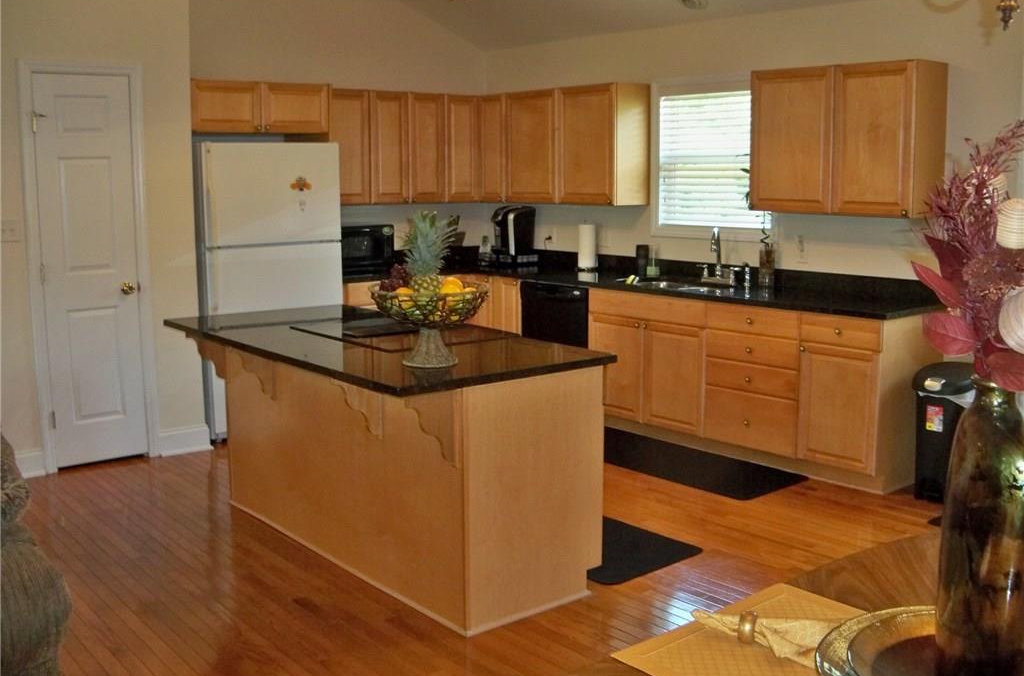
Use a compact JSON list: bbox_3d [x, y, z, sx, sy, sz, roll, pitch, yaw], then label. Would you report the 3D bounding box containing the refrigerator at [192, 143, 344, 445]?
[{"bbox_3d":[-1.600,-0.318,6.341,0.832,1.712,0.776,-7,12,-39],"label":"refrigerator"}]

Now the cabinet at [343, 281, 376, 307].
[{"bbox_3d":[-1.016,0.000,7.209,0.750,0.876,0.620,-8,12,-40],"label":"cabinet"}]

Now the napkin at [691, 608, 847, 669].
[{"bbox_3d":[0.446,0.493,1.768,0.301,0.047,0.213,6,11,32],"label":"napkin"}]

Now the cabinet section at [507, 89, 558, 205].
[{"bbox_3d":[0.247,-1.318,7.213,0.320,0.750,0.527,-8,12,-41],"label":"cabinet section"}]

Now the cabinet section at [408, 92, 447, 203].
[{"bbox_3d":[-0.687,-1.340,7.347,0.316,0.750,0.320,-8,12,-41],"label":"cabinet section"}]

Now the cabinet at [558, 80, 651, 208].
[{"bbox_3d":[0.588,-1.251,6.786,0.315,0.757,0.556,-7,12,-39],"label":"cabinet"}]

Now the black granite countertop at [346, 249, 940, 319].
[{"bbox_3d":[0.329,-0.346,6.140,1.707,0.127,3.861,-7,12,-39],"label":"black granite countertop"}]

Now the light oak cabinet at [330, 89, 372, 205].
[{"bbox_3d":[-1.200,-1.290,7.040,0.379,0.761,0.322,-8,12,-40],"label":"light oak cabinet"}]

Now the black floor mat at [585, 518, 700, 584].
[{"bbox_3d":[0.186,0.858,4.623,0.595,0.013,1.198,-8,12,-40],"label":"black floor mat"}]

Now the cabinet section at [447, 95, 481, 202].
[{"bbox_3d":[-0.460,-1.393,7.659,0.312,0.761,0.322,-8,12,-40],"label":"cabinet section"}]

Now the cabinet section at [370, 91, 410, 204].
[{"bbox_3d":[-0.927,-1.308,7.139,0.322,0.750,0.320,-8,12,-41],"label":"cabinet section"}]

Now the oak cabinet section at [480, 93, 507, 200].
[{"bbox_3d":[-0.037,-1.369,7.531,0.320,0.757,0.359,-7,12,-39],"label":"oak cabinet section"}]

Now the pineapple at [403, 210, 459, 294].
[{"bbox_3d":[-0.298,-0.281,3.731,0.190,0.352,0.190,0,9,0],"label":"pineapple"}]

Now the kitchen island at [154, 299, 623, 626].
[{"bbox_3d":[-0.588,0.431,4.251,0.931,0.887,1.910,-7,12,-39],"label":"kitchen island"}]

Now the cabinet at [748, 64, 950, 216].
[{"bbox_3d":[1.766,-1.046,5.506,0.315,0.761,0.951,-8,12,-40],"label":"cabinet"}]

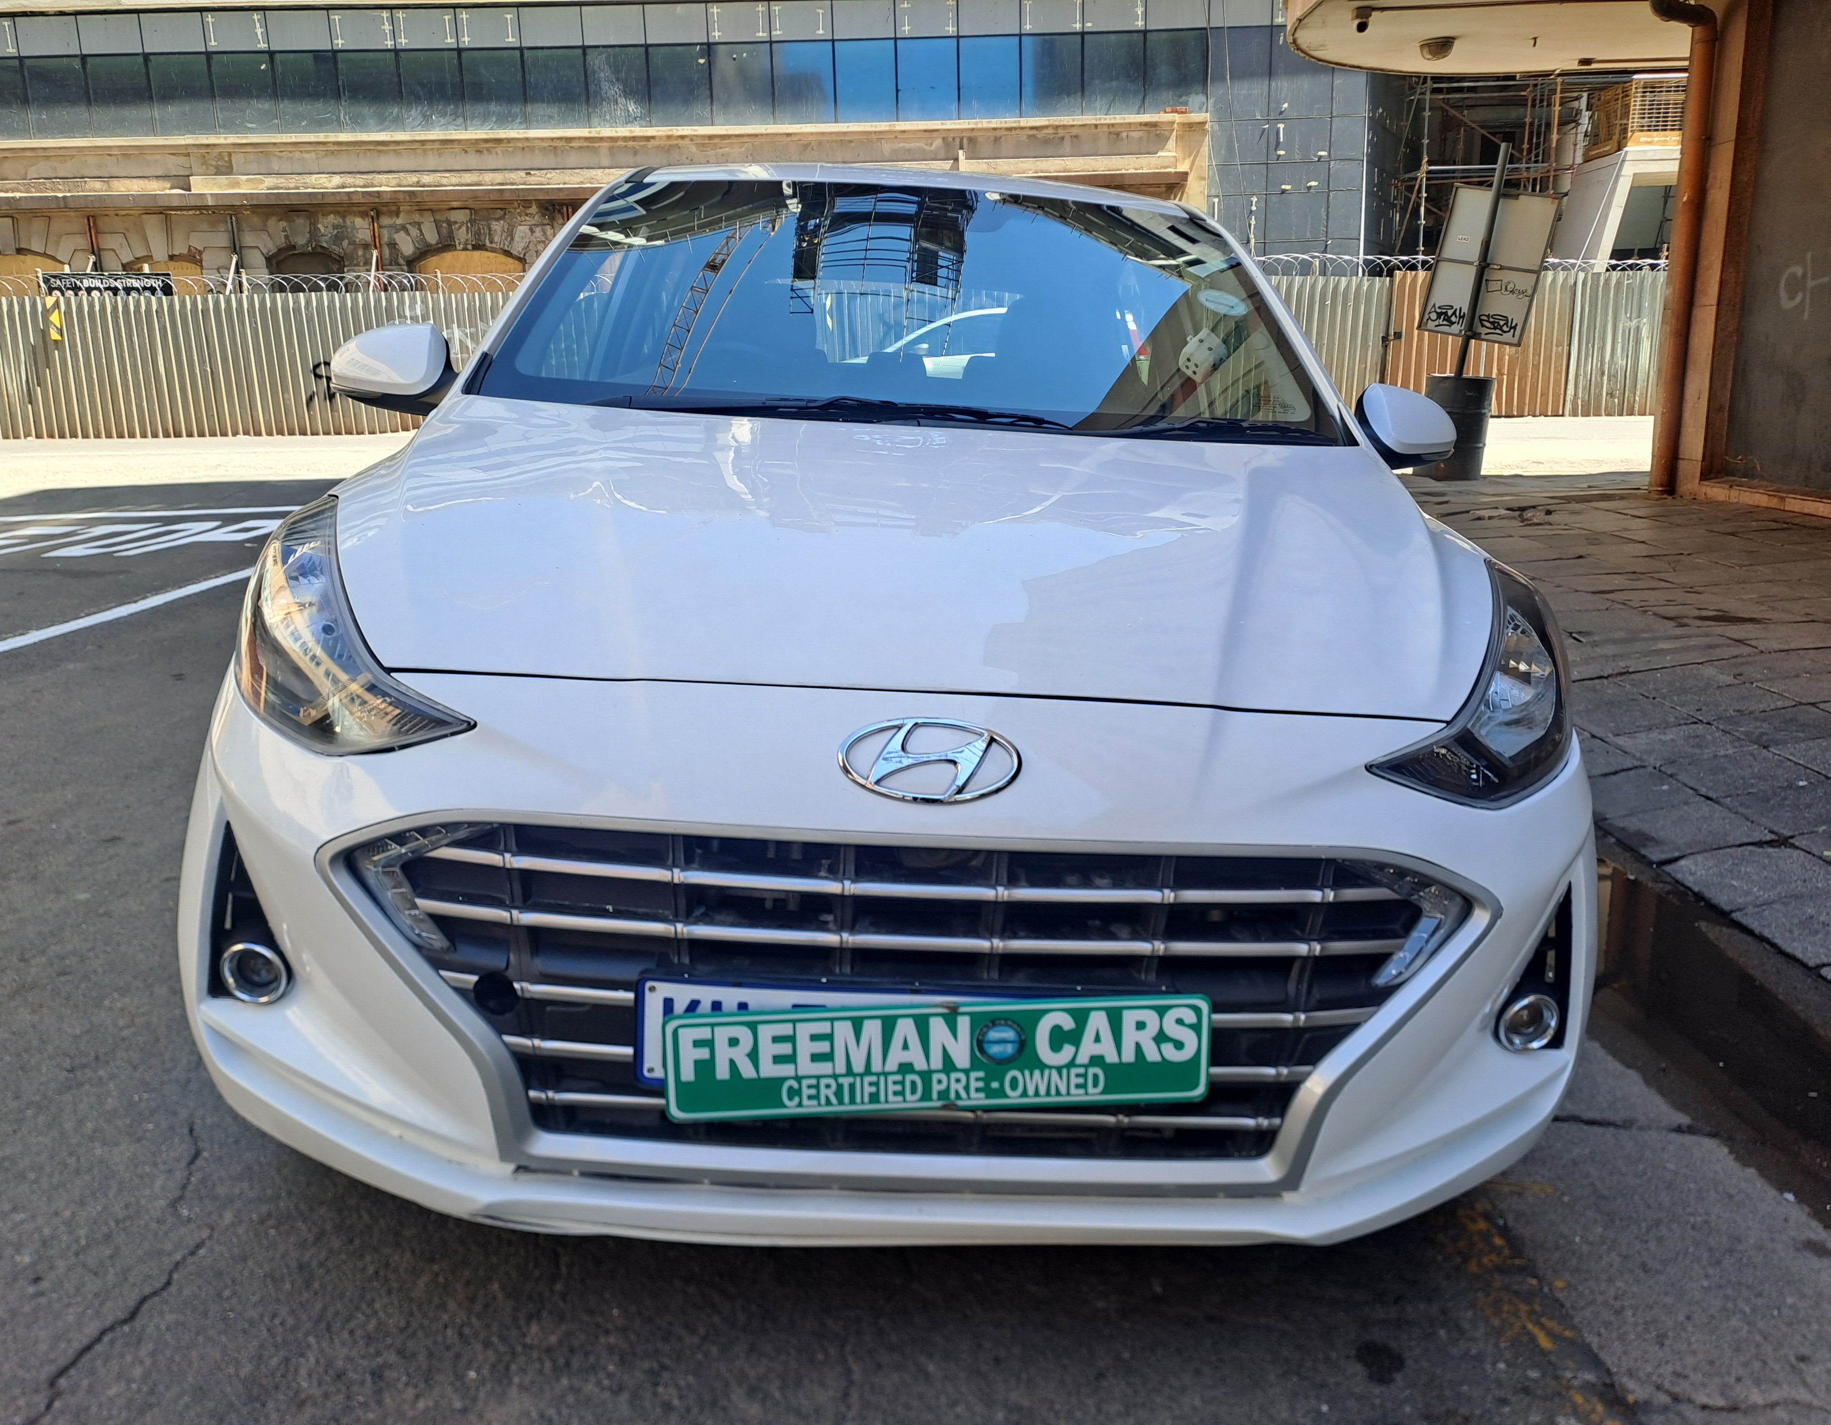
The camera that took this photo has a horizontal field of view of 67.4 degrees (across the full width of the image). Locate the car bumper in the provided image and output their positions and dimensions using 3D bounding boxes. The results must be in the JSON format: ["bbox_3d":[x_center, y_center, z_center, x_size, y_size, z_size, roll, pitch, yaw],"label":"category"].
[{"bbox_3d":[-0.002,0.228,1.427,1.630,0.550,0.470,3,12,-3],"label":"car bumper"}]

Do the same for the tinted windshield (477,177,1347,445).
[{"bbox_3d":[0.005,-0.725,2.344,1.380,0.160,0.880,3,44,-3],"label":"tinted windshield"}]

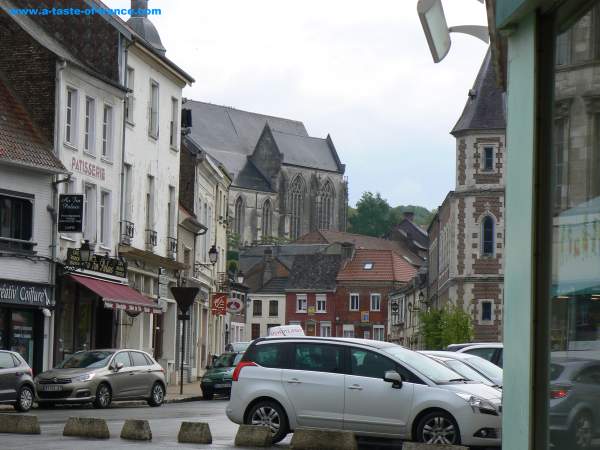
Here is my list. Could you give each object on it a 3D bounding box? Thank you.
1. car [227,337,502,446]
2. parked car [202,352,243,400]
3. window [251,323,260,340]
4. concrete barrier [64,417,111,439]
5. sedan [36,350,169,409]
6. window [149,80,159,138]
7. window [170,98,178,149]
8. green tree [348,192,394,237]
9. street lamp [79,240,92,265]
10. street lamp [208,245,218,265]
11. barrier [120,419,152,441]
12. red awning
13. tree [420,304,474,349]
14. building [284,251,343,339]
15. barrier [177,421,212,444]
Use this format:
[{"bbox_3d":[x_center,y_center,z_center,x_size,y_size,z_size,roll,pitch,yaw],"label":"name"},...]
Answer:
[{"bbox_3d":[1.107,2.632,32.832,4.530,1.640,1.840,0,-5,18],"label":"car"},{"bbox_3d":[-1.723,4.577,64.097,1.620,1.410,3.700,0,-5,17],"label":"parked car"},{"bbox_3d":[-4.443,10.879,214.000,0.900,1.950,0.150,0,-4,15],"label":"window"},{"bbox_3d":[-3.324,3.165,33.000,0.690,0.310,0.300,0,-4,22],"label":"concrete barrier"},{"bbox_3d":[-5.010,3.840,53.300,1.790,1.490,4.330,-1,-5,26],"label":"sedan"},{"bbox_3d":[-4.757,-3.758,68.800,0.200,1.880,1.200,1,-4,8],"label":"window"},{"bbox_3d":[-4.481,-3.660,75.500,0.170,1.800,1.000,1,-5,9],"label":"window"},{"bbox_3d":[10.896,-0.227,320.000,6.500,9.000,6.500,1,-4,0],"label":"green tree"},{"bbox_3d":[-6.492,0.832,64.000,0.360,0.720,0.360,0,-5,13],"label":"street lamp"},{"bbox_3d":[-3.150,1.074,77.000,0.360,0.750,0.360,1,-4,6],"label":"street lamp"},{"bbox_3d":[-2.465,3.134,32.457,0.430,0.310,0.470,0,-5,12],"label":"barrier"},{"bbox_3d":[-5.729,2.227,66.185,1.080,1.000,5.600,0,-5,13],"label":"red awning"},{"bbox_3d":[7.673,6.164,110.000,2.800,4.100,2.800,1,-5,0],"label":"tree"},{"bbox_3d":[2.001,7.491,217.000,5.200,8.800,7.200,0,-4,17],"label":"building"},{"bbox_3d":[-1.552,3.089,31.400,0.470,0.320,0.300,0,-4,21],"label":"barrier"}]

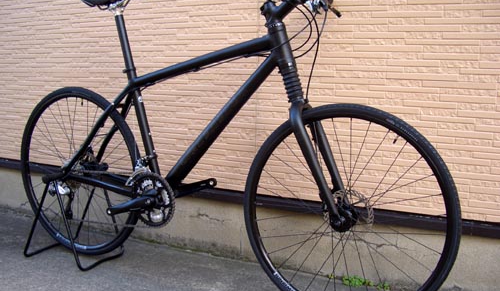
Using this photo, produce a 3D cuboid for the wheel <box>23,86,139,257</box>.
[{"bbox_3d":[-0.684,0.108,2.006,0.678,0.678,0.085,6,11,28],"label":"wheel"}]

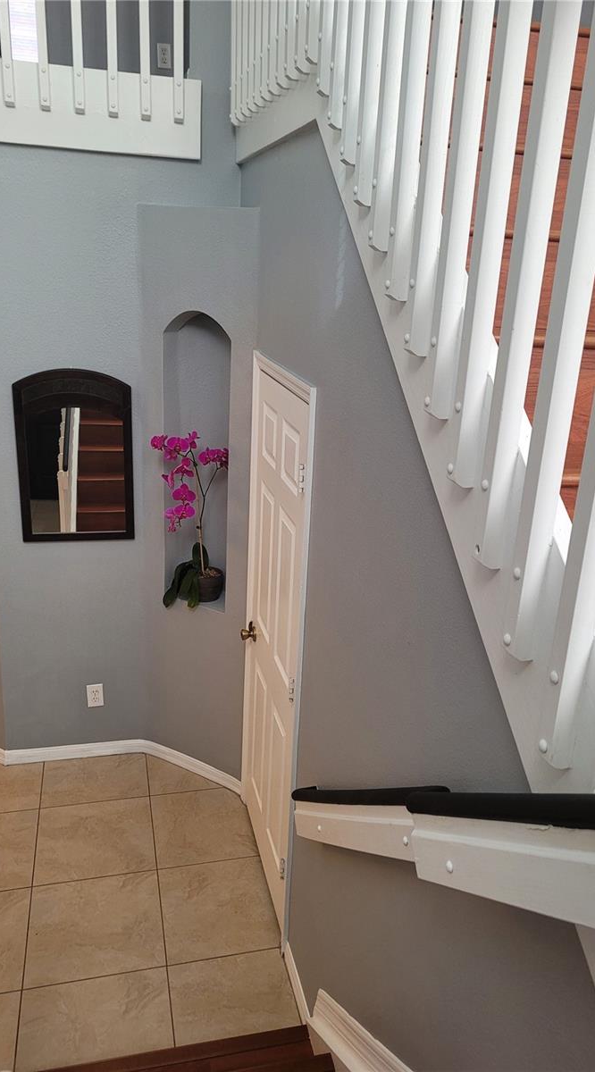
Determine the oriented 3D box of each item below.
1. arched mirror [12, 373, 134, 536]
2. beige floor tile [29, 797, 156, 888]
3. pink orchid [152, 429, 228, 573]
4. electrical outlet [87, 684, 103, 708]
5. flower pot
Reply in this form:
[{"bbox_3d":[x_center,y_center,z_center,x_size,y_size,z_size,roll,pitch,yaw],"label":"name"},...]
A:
[{"bbox_3d":[-0.997,-0.355,3.629,0.497,0.788,0.030,-2,19,-14],"label":"arched mirror"},{"bbox_3d":[-0.895,1.344,3.575,0.498,0.010,0.498,-2,19,-14],"label":"beige floor tile"},{"bbox_3d":[-0.486,-0.133,3.666,0.320,0.704,0.190,13,21,29],"label":"pink orchid"},{"bbox_3d":[-1.012,0.799,4.039,0.076,0.121,0.008,-2,19,-14],"label":"electrical outlet"},{"bbox_3d":[-0.459,0.229,3.831,0.205,0.125,0.205,2,19,-1],"label":"flower pot"}]

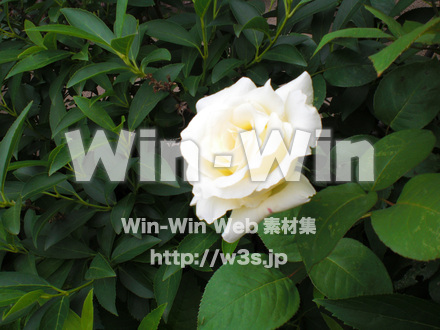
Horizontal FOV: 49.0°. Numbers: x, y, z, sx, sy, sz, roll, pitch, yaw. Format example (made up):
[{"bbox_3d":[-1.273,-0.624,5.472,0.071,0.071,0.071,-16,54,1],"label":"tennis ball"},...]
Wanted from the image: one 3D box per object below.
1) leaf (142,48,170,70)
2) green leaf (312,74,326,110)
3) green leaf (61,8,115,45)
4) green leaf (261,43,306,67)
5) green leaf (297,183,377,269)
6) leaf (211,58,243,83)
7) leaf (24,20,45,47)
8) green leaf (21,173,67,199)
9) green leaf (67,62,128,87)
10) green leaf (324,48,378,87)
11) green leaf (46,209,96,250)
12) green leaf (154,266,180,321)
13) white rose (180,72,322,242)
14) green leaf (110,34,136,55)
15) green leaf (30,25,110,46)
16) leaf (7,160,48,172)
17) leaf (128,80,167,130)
[{"bbox_3d":[-0.070,-0.115,0.530,0.036,0.014,0.022,-24,51,16],"label":"leaf"},{"bbox_3d":[0.105,-0.079,0.527,0.026,0.010,0.046,5,71,-4],"label":"green leaf"},{"bbox_3d":[-0.132,-0.138,0.482,0.075,0.009,0.025,36,54,12],"label":"green leaf"},{"bbox_3d":[0.070,-0.116,0.522,0.051,0.010,0.025,14,48,17],"label":"green leaf"},{"bbox_3d":[0.097,0.050,0.393,0.047,0.018,0.090,35,72,23],"label":"green leaf"},{"bbox_3d":[0.007,-0.094,0.480,0.044,0.009,0.021,-35,48,-27],"label":"leaf"},{"bbox_3d":[-0.217,-0.154,0.570,0.016,0.009,0.047,-33,77,-23],"label":"leaf"},{"bbox_3d":[-0.177,0.021,0.485,0.047,0.009,0.022,-24,40,-25],"label":"green leaf"},{"bbox_3d":[-0.133,-0.098,0.527,0.073,0.012,0.027,-22,50,-20],"label":"green leaf"},{"bbox_3d":[0.143,-0.107,0.530,0.058,0.012,0.044,6,60,10],"label":"green leaf"},{"bbox_3d":[-0.156,0.067,0.505,0.063,0.010,0.025,-36,55,-19],"label":"green leaf"},{"bbox_3d":[-0.047,0.122,0.460,0.027,0.056,0.011,7,-11,-2],"label":"green leaf"},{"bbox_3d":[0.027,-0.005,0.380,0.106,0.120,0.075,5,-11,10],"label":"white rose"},{"bbox_3d":[-0.091,-0.116,0.466,0.020,0.022,0.009,33,24,22],"label":"green leaf"},{"bbox_3d":[-0.144,-0.123,0.463,0.080,0.012,0.020,10,20,-11],"label":"green leaf"},{"bbox_3d":[-0.195,0.002,0.495,0.044,0.010,0.020,-4,24,-13],"label":"leaf"},{"bbox_3d":[-0.073,-0.061,0.487,0.037,0.010,0.068,21,67,18],"label":"leaf"}]

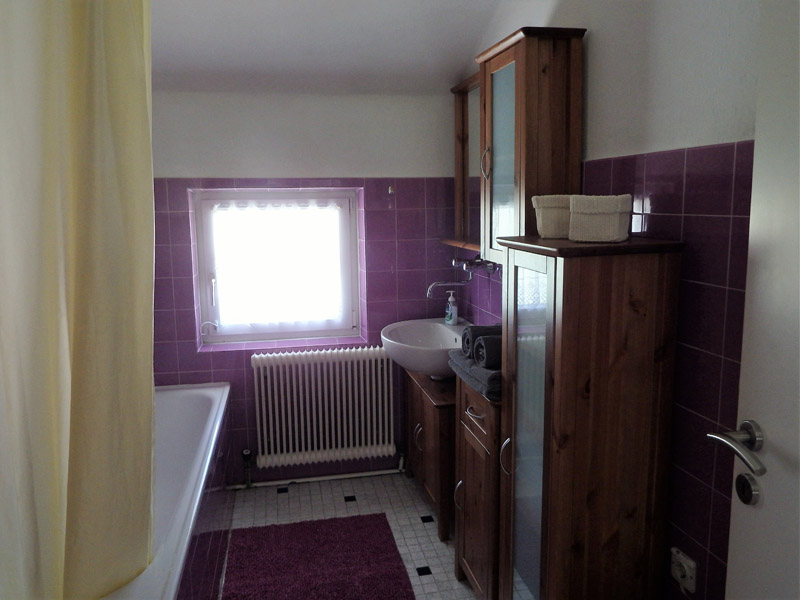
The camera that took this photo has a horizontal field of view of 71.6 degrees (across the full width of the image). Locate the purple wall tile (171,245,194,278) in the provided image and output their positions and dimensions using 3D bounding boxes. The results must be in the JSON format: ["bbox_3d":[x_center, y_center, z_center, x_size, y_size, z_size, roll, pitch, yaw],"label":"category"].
[{"bbox_3d":[-1.013,-0.176,2.583,0.099,0.151,0.012,-3,10,-13],"label":"purple wall tile"}]

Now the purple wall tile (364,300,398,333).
[{"bbox_3d":[-0.084,0.081,2.853,0.152,0.151,0.012,-3,10,-13],"label":"purple wall tile"}]

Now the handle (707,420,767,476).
[{"bbox_3d":[0.587,0.249,0.936,0.075,0.055,0.150,0,9,5],"label":"handle"}]

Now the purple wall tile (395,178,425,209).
[{"bbox_3d":[0.061,-0.529,2.784,0.152,0.151,0.012,-3,10,-13],"label":"purple wall tile"}]

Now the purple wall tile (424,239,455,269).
[{"bbox_3d":[0.214,-0.235,2.871,0.152,0.151,0.012,-3,10,-13],"label":"purple wall tile"}]

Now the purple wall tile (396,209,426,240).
[{"bbox_3d":[0.057,-0.375,2.753,0.150,0.150,0.010,-2,9,-10],"label":"purple wall tile"}]

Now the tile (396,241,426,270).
[{"bbox_3d":[0.060,-0.224,2.770,0.150,0.150,0.010,-2,9,-10],"label":"tile"}]

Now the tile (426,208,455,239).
[{"bbox_3d":[0.207,-0.381,2.777,0.150,0.150,0.010,-2,9,-10],"label":"tile"}]

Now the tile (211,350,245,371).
[{"bbox_3d":[-0.833,0.296,2.708,0.152,0.095,0.012,-3,10,-13],"label":"tile"}]

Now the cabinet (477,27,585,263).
[{"bbox_3d":[0.415,-0.472,1.843,0.211,0.707,0.383,-3,10,-13],"label":"cabinet"}]

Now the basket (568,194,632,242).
[{"bbox_3d":[0.513,-0.212,1.422,0.145,0.120,0.125,4,11,24],"label":"basket"}]

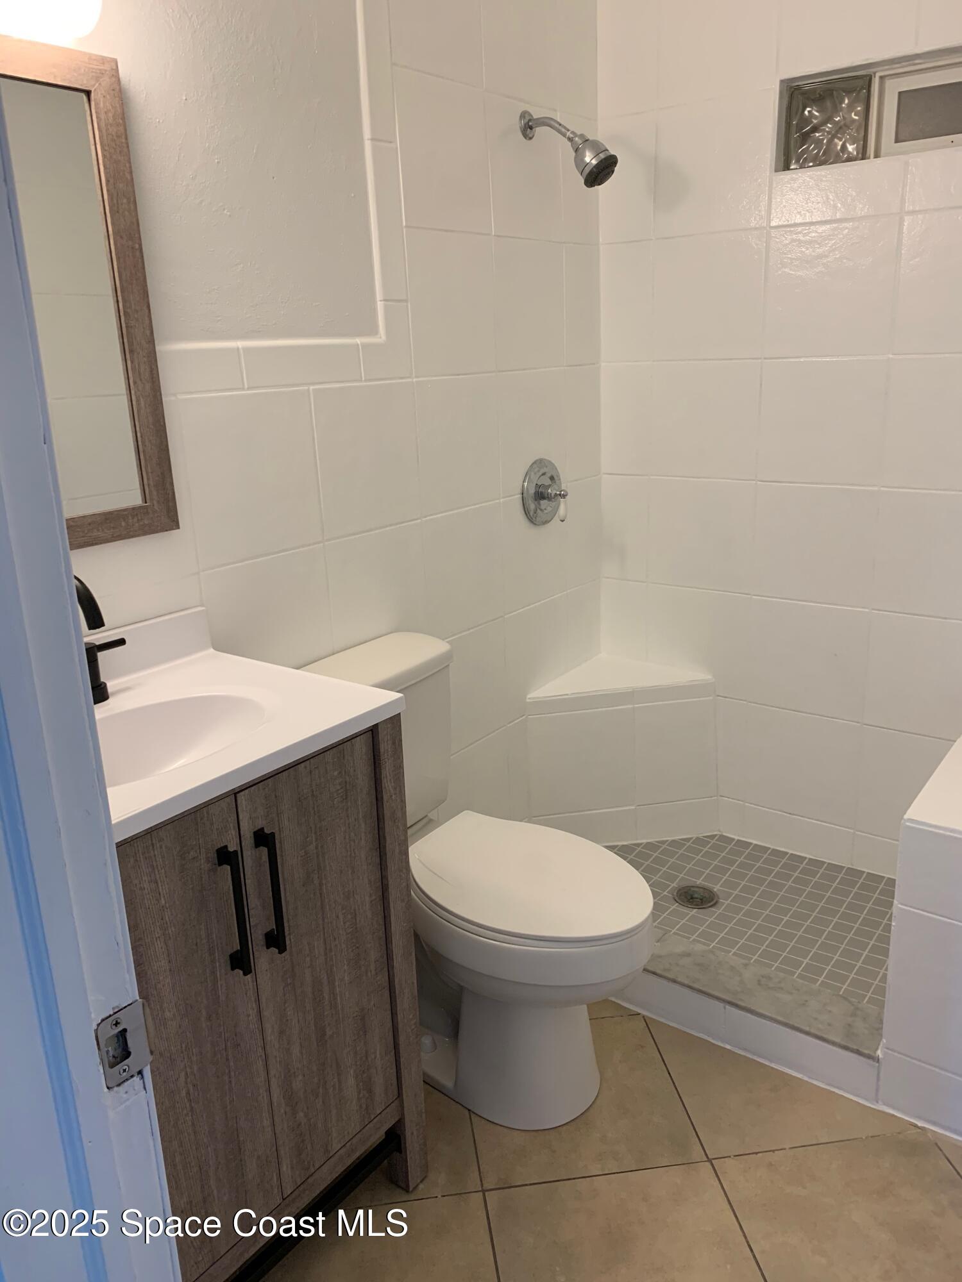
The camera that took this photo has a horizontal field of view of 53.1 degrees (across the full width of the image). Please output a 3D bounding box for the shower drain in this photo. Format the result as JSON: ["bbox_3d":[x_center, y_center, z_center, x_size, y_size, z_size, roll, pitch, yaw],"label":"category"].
[{"bbox_3d":[0.566,0.675,2.525,0.115,0.012,0.115,-2,17,1],"label":"shower drain"}]

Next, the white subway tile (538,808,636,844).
[{"bbox_3d":[0.292,0.544,2.778,0.316,0.111,0.010,-5,17,-9],"label":"white subway tile"}]

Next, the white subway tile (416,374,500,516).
[{"bbox_3d":[-0.051,-0.458,2.234,0.010,0.302,0.297,10,21,36],"label":"white subway tile"}]

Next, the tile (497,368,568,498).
[{"bbox_3d":[0.134,-0.541,2.482,0.010,0.302,0.305,10,21,36],"label":"tile"}]

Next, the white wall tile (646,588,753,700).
[{"bbox_3d":[0.611,0.002,2.700,0.303,0.300,0.010,10,21,36],"label":"white wall tile"}]

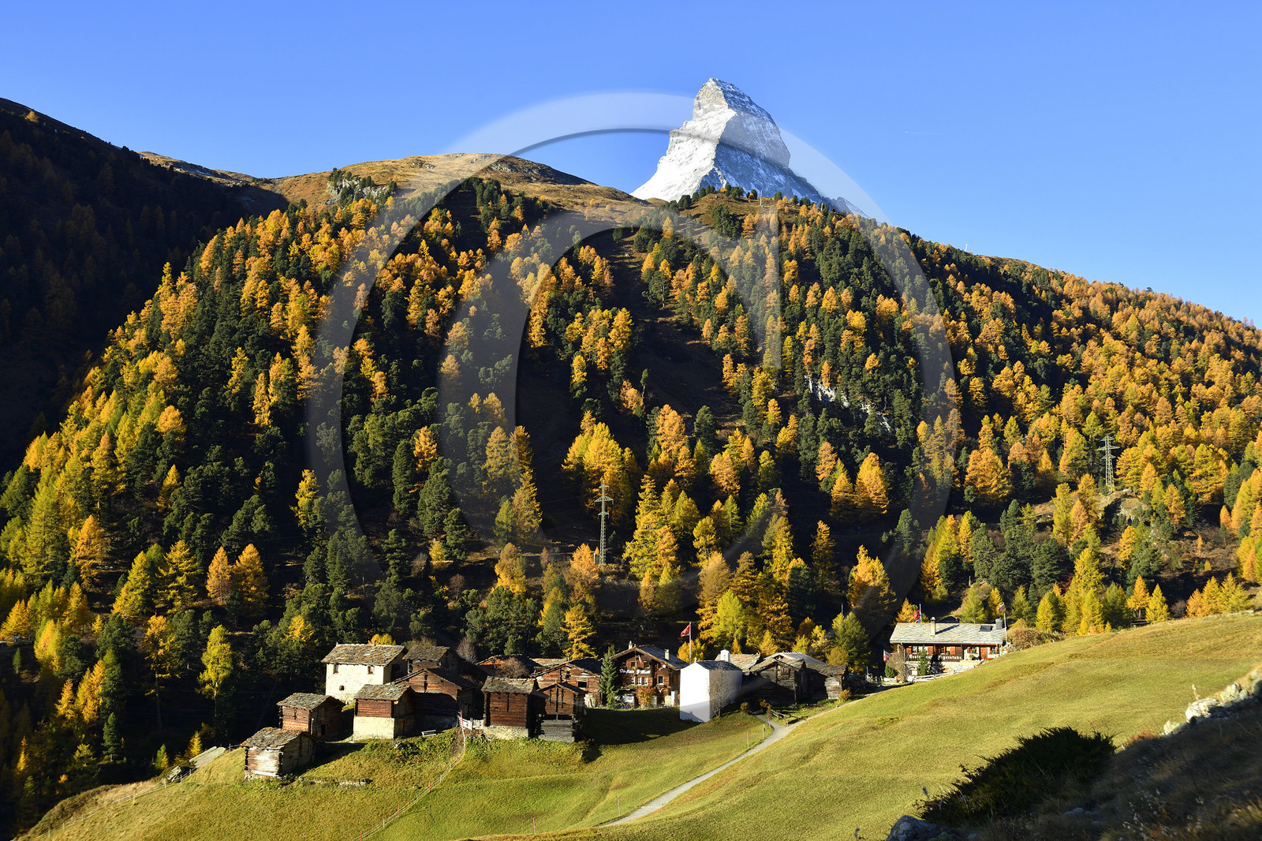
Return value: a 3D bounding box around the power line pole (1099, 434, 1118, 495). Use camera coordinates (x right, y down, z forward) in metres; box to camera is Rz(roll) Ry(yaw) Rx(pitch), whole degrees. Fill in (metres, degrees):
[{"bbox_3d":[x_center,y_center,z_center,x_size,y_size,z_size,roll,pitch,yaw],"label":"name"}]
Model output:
[{"bbox_3d":[194.007,17.701,540.101,9.600,23.500,2.900,-10,-14,44],"label":"power line pole"}]

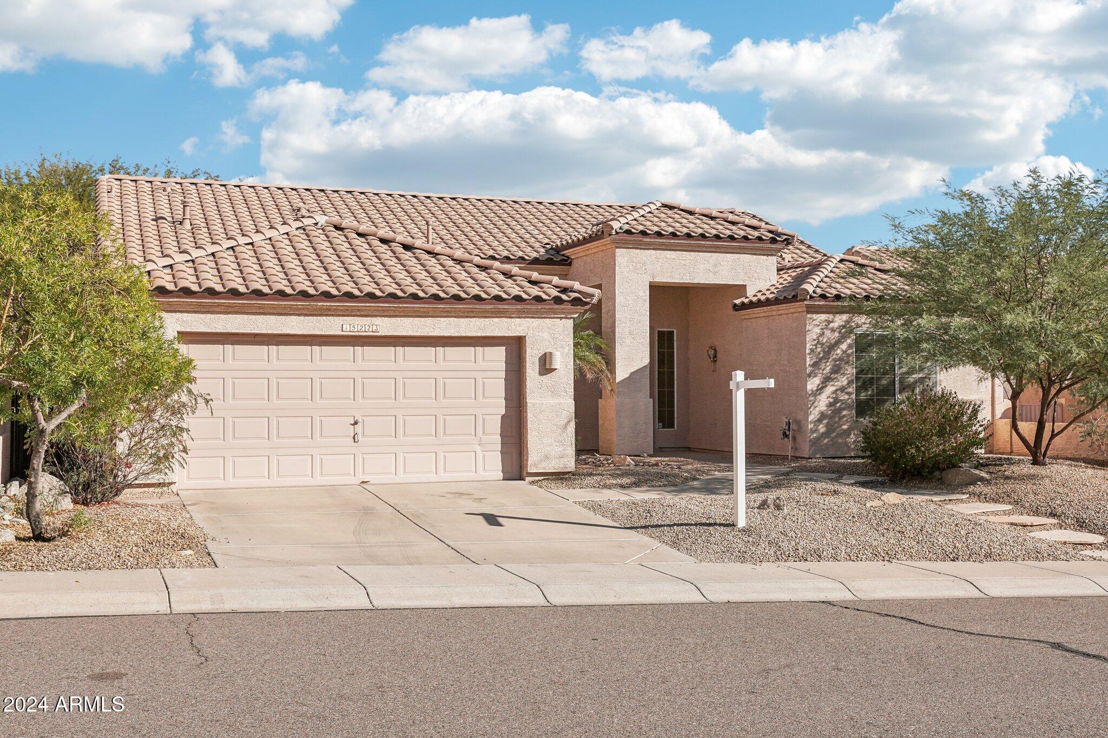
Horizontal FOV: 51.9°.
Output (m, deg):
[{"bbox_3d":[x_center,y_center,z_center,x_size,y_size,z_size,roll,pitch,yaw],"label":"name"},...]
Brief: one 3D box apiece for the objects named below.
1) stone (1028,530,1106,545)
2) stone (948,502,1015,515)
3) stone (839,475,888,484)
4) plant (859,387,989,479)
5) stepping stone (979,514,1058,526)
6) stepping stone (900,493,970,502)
[{"bbox_3d":[6.634,2.200,14.683,0.870,0.070,0.700,0,2,-20],"label":"stone"},{"bbox_3d":[6.085,2.024,16.328,0.950,0.060,0.600,0,2,-20],"label":"stone"},{"bbox_3d":[4.962,1.802,18.236,0.750,0.060,0.550,0,2,-20],"label":"stone"},{"bbox_3d":[6.192,1.032,19.101,2.050,1.480,1.850,0,-1,-20],"label":"plant"},{"bbox_3d":[6.357,2.108,15.565,0.950,0.070,0.620,0,2,-20],"label":"stepping stone"},{"bbox_3d":[5.687,1.938,17.090,1.000,0.060,0.600,0,2,-20],"label":"stepping stone"}]

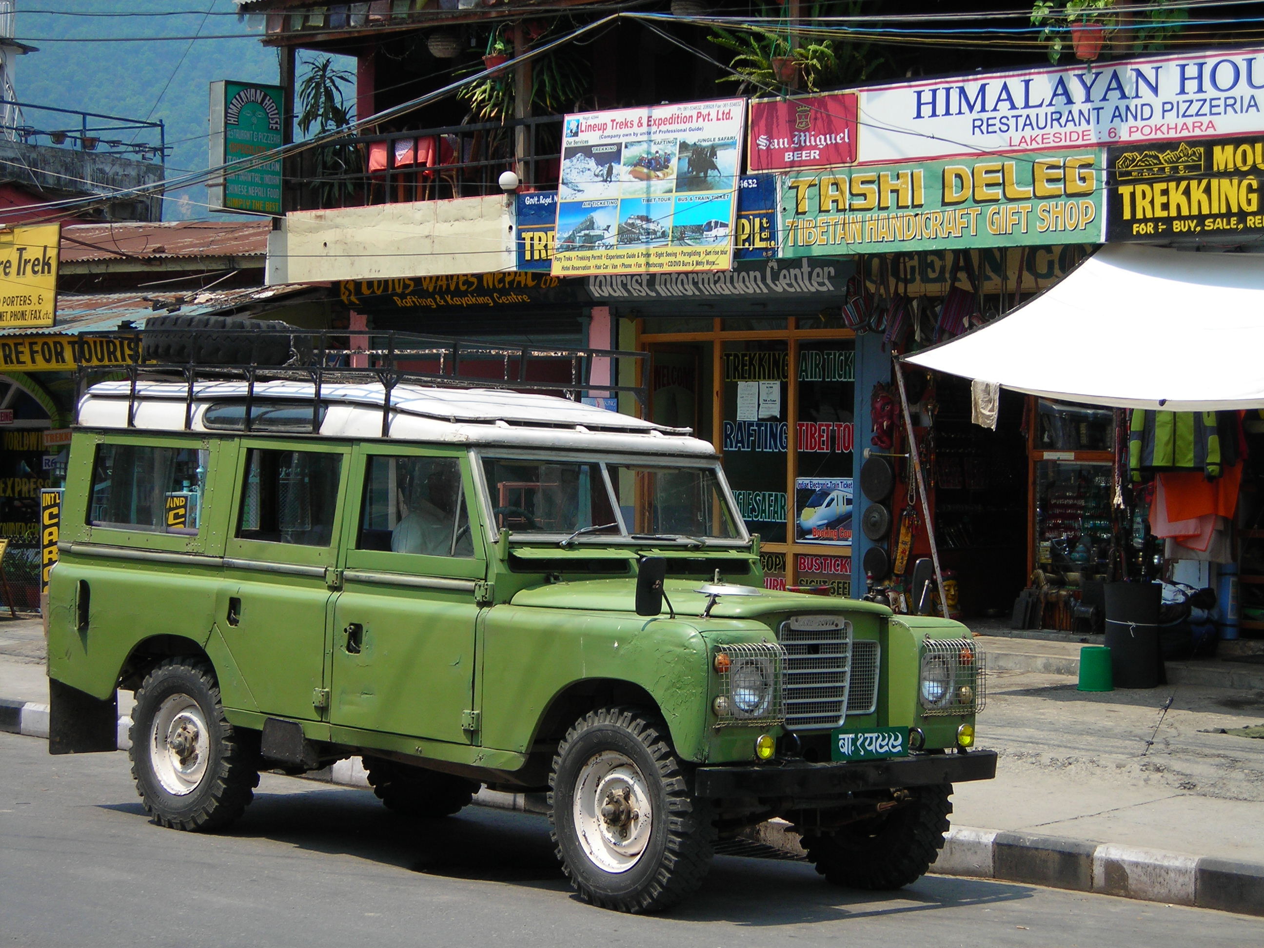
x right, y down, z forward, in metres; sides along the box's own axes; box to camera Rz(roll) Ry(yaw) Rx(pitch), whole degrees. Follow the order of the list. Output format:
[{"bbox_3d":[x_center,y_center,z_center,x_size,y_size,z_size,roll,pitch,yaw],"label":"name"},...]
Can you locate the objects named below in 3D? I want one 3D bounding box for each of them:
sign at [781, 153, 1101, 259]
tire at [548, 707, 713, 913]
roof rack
[{"bbox_3d":[2.076,-1.841,19.347,0.050,0.613,2.913,0,1,-44],"label":"sign"},{"bbox_3d":[-0.010,1.240,10.315,0.200,0.755,0.755,3,-1,-40],"label":"tire"},{"bbox_3d":[-1.241,-0.377,12.658,1.500,0.440,2.300,3,-1,-43],"label":"roof rack"}]

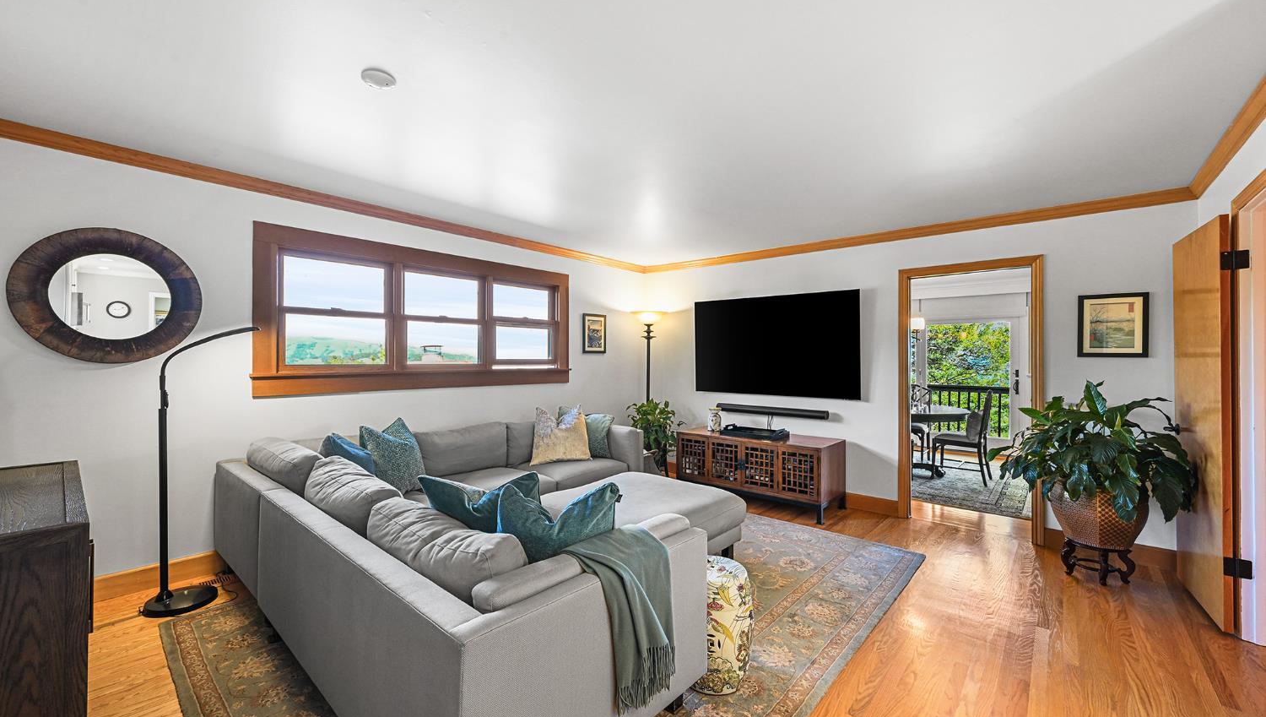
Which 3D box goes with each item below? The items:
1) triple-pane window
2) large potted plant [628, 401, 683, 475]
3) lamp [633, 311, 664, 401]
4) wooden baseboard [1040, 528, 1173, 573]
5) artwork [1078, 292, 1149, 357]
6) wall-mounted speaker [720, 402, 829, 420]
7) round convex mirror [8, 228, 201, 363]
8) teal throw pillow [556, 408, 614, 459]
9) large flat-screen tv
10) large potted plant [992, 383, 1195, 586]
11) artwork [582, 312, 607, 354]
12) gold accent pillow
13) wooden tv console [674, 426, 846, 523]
[{"bbox_3d":[-1.537,-0.312,4.150,0.100,1.128,2.690,0,0,41],"label":"triple-pane window"},{"bbox_3d":[0.231,0.894,5.310,0.540,0.880,0.540,0,0,0],"label":"large potted plant"},{"bbox_3d":[0.183,0.420,5.552,0.380,1.900,0.380,0,0,0],"label":"lamp"},{"bbox_3d":[3.239,1.291,3.341,0.670,0.133,0.020,0,0,41],"label":"wooden baseboard"},{"bbox_3d":[3.294,-0.222,3.382,0.348,0.433,0.025,0,0,40],"label":"artwork"},{"bbox_3d":[1.357,0.524,4.906,1.137,0.085,0.113,0,0,40],"label":"wall-mounted speaker"},{"bbox_3d":[-2.733,-0.324,2.597,0.065,0.703,0.705,0,0,40],"label":"round convex mirror"},{"bbox_3d":[-0.439,0.708,4.600,0.500,0.480,0.150,0,-15,12],"label":"teal throw pillow"},{"bbox_3d":[1.366,-0.124,4.907,1.711,0.979,0.050,0,2,40],"label":"large flat-screen tv"},{"bbox_3d":[2.907,0.760,3.189,0.981,1.238,0.840,0,0,40],"label":"large potted plant"},{"bbox_3d":[-0.417,-0.264,5.348,0.025,0.429,0.357,0,0,40],"label":"artwork"},{"bbox_3d":[-0.653,0.698,4.420,0.520,0.500,0.160,0,-16,-25],"label":"gold accent pillow"},{"bbox_3d":[1.175,1.046,4.705,1.475,0.617,0.530,0,0,41],"label":"wooden tv console"}]

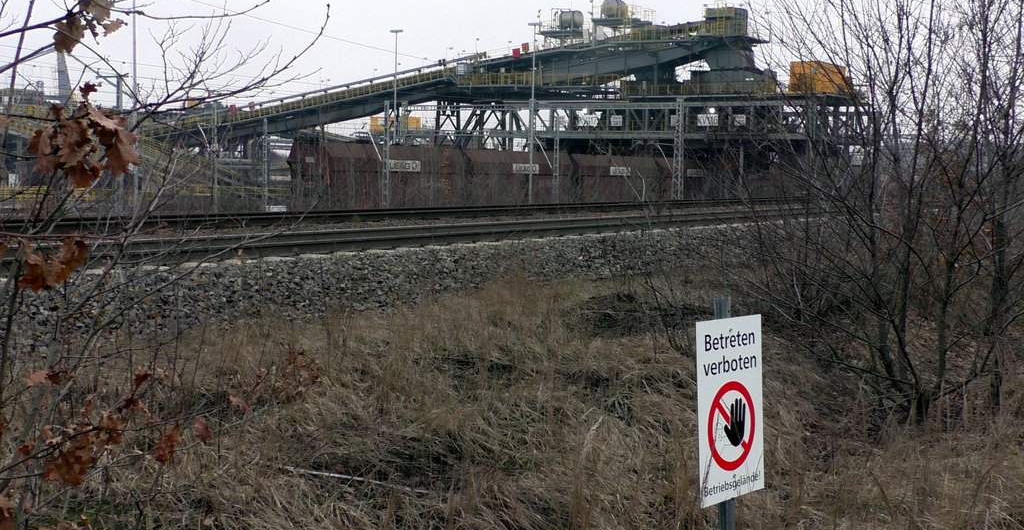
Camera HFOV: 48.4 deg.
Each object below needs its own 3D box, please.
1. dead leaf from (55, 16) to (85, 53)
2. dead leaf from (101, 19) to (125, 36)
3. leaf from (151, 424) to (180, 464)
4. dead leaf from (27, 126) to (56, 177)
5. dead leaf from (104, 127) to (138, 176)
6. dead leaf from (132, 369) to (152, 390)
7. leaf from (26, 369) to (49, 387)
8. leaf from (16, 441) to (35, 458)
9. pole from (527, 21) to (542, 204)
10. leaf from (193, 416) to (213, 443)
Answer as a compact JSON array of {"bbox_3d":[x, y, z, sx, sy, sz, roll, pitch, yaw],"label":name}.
[{"bbox_3d":[-1.087,-0.566,2.800,0.071,0.090,0.040,-1,6,-21],"label":"dead leaf"},{"bbox_3d":[-0.981,-0.583,2.800,0.057,0.038,0.035,0,6,-19],"label":"dead leaf"},{"bbox_3d":[-0.972,0.501,3.200,0.082,0.109,0.050,0,6,-17],"label":"leaf"},{"bbox_3d":[-1.114,-0.269,2.700,0.069,0.110,0.040,-1,6,-22],"label":"dead leaf"},{"bbox_3d":[-0.910,-0.264,2.650,0.081,0.108,0.045,0,6,-19],"label":"dead leaf"},{"bbox_3d":[-1.069,0.331,3.300,0.056,0.056,0.040,0,6,-18],"label":"dead leaf"},{"bbox_3d":[-1.290,0.308,3.100,0.058,0.048,0.040,-1,6,-23],"label":"leaf"},{"bbox_3d":[-1.323,0.501,3.100,0.048,0.042,0.040,-1,6,-23],"label":"leaf"},{"bbox_3d":[1.322,-9.504,72.500,0.870,11.900,0.350,2,6,0],"label":"pole"},{"bbox_3d":[-0.896,0.476,3.300,0.056,0.079,0.040,0,6,-15],"label":"leaf"}]

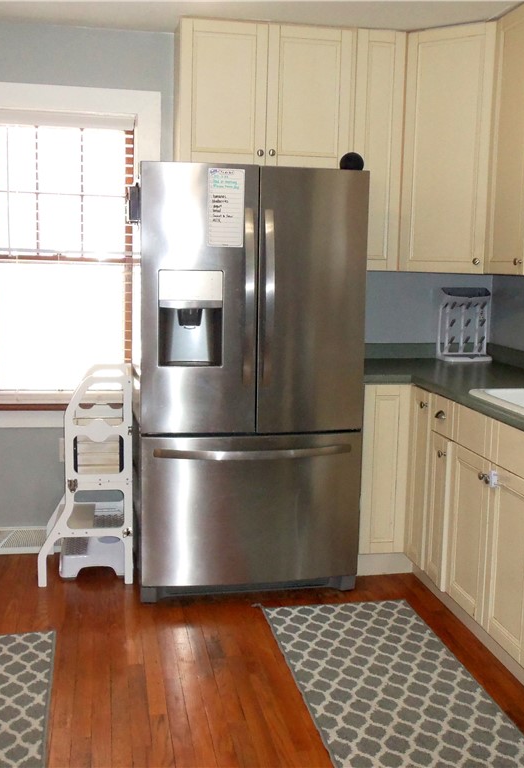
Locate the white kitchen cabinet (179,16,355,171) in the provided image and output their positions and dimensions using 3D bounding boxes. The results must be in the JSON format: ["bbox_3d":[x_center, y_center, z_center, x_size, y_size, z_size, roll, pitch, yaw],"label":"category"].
[{"bbox_3d":[-0.003,-1.284,3.785,0.763,0.613,0.337,0,8,-11],"label":"white kitchen cabinet"}]

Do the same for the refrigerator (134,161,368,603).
[{"bbox_3d":[-0.094,-0.021,3.691,0.906,1.759,0.768,0,8,-11],"label":"refrigerator"}]

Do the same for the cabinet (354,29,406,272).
[{"bbox_3d":[0.488,-1.067,3.910,0.244,1.058,0.337,0,8,-11],"label":"cabinet"}]

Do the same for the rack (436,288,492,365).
[{"bbox_3d":[1.038,-0.298,4.185,0.268,0.361,0.144,0,8,-11],"label":"rack"}]

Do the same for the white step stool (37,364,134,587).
[{"bbox_3d":[-0.790,0.394,3.731,0.405,0.918,0.430,0,8,-11],"label":"white step stool"}]

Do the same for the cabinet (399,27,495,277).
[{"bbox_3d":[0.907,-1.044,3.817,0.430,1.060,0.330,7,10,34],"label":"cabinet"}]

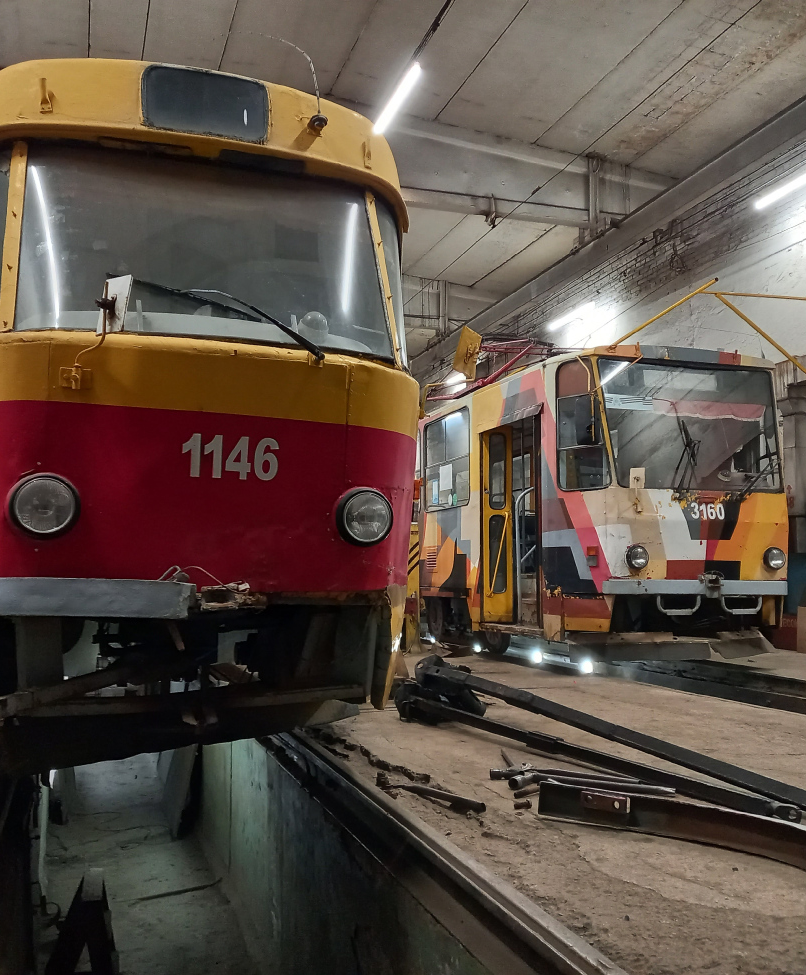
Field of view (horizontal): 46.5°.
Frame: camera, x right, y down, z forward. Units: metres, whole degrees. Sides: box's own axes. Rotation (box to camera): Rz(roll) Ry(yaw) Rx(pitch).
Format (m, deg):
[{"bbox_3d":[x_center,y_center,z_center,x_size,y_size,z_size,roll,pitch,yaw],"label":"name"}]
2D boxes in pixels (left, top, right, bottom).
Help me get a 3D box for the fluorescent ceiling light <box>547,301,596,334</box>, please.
[{"bbox_3d":[2.936,-2.983,16.525,0.120,0.100,1.500,2,-5,-18],"label":"fluorescent ceiling light"}]

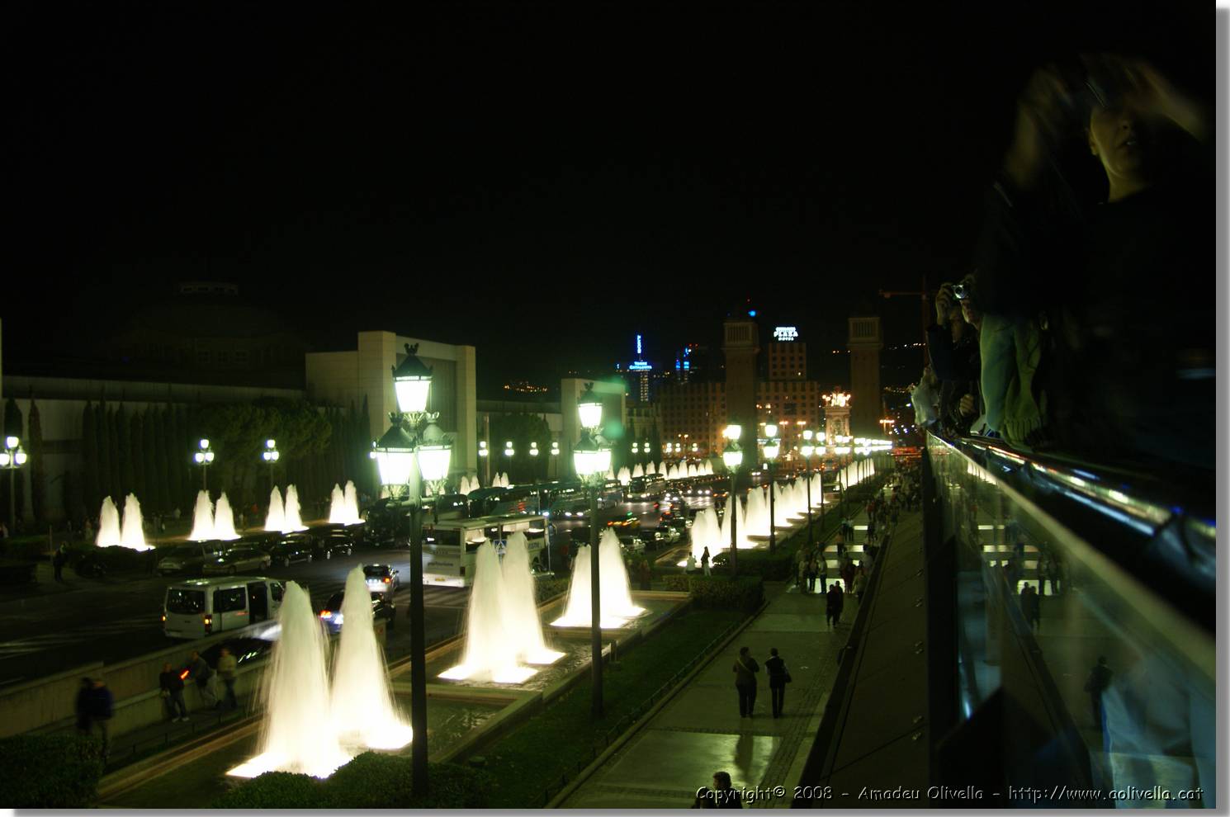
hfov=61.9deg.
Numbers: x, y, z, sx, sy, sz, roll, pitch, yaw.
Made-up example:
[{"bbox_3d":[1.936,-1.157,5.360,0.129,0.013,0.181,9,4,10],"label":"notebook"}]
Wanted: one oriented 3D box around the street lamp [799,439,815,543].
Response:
[{"bbox_3d":[13.964,5.592,73.525,0.540,8.050,1.600,-1,-1,16],"label":"street lamp"}]

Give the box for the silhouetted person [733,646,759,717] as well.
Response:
[{"bbox_3d":[3.102,6.518,24.464,0.600,1.690,0.380,-1,-1,16],"label":"silhouetted person"}]

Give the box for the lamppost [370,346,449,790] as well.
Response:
[{"bbox_3d":[-3.126,2.907,16.200,0.620,7.900,1.800,-1,-1,17],"label":"lamppost"}]

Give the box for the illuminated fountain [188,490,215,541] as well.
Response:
[{"bbox_3d":[-32.661,8.360,81.051,1.900,3.800,2.000,-2,-2,16],"label":"illuminated fountain"}]

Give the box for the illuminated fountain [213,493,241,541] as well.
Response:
[{"bbox_3d":[-30.332,8.435,80.000,1.900,3.600,1.900,-1,-2,16],"label":"illuminated fountain"}]

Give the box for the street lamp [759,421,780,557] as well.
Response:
[{"bbox_3d":[8.079,4.388,53.300,0.620,8.000,1.800,-1,-1,17],"label":"street lamp"}]

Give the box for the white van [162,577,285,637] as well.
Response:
[{"bbox_3d":[-14.238,7.250,38.307,1.930,2.050,4.950,-1,-2,16],"label":"white van"}]

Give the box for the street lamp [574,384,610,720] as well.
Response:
[{"bbox_3d":[-0.453,3.406,24.511,0.540,8.006,1.600,-1,-1,16],"label":"street lamp"}]

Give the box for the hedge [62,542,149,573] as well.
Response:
[{"bbox_3d":[-29.967,8.667,60.518,4.600,1.300,2.300,-2,-2,16],"label":"hedge"}]

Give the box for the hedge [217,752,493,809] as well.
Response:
[{"bbox_3d":[-4.174,6.353,16.415,4.200,1.100,2.000,-2,-2,16],"label":"hedge"}]

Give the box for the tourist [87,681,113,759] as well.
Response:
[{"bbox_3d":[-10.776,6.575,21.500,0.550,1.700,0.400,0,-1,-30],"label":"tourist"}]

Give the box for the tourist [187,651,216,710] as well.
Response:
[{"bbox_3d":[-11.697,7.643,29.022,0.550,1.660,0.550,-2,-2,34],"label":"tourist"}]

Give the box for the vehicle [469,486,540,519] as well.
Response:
[{"bbox_3d":[-9.925,8.976,93.943,2.550,3.500,12.000,-2,-3,16],"label":"vehicle"}]

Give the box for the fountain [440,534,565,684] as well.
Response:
[{"bbox_3d":[-3.360,5.839,31.080,2.350,3.900,4.200,-1,-1,17],"label":"fountain"}]

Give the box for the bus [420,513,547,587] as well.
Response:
[{"bbox_3d":[-8.028,8.820,65.146,2.550,3.500,12.600,-2,-2,16],"label":"bus"}]

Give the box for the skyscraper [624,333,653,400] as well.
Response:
[{"bbox_3d":[25.015,-22.906,1070.000,28.000,106.000,26.000,-1,-2,8],"label":"skyscraper"}]

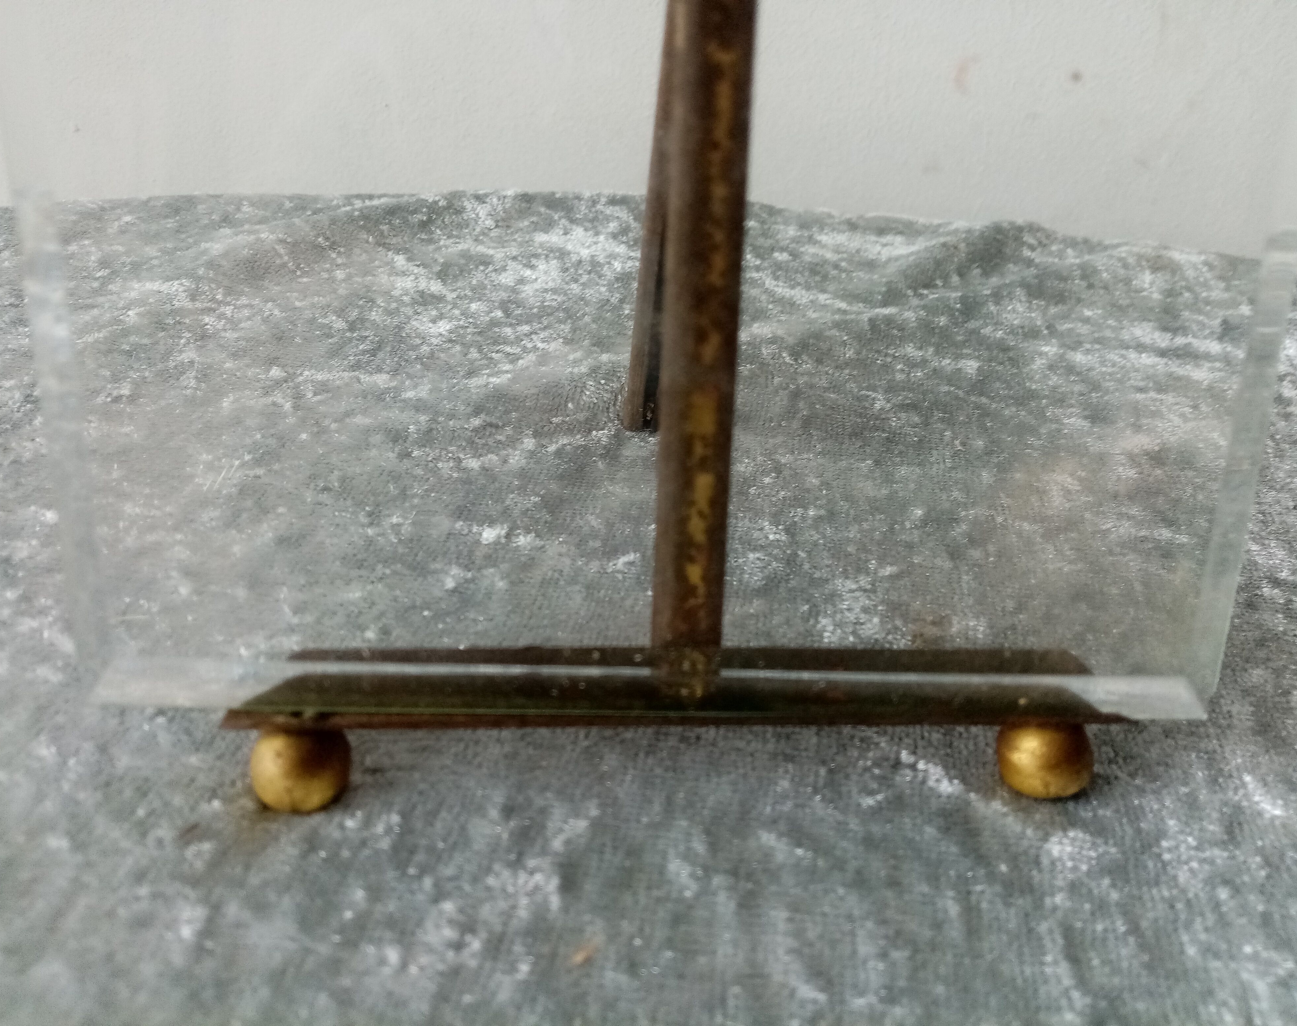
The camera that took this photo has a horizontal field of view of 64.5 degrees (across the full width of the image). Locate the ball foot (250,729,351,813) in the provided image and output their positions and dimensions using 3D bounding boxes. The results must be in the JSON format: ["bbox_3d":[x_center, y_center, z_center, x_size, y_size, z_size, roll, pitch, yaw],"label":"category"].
[{"bbox_3d":[-0.053,0.038,0.155,0.014,0.014,0.014,4,36,3],"label":"ball foot"}]

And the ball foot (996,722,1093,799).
[{"bbox_3d":[0.062,0.037,0.162,0.014,0.014,0.014,4,36,3],"label":"ball foot"}]

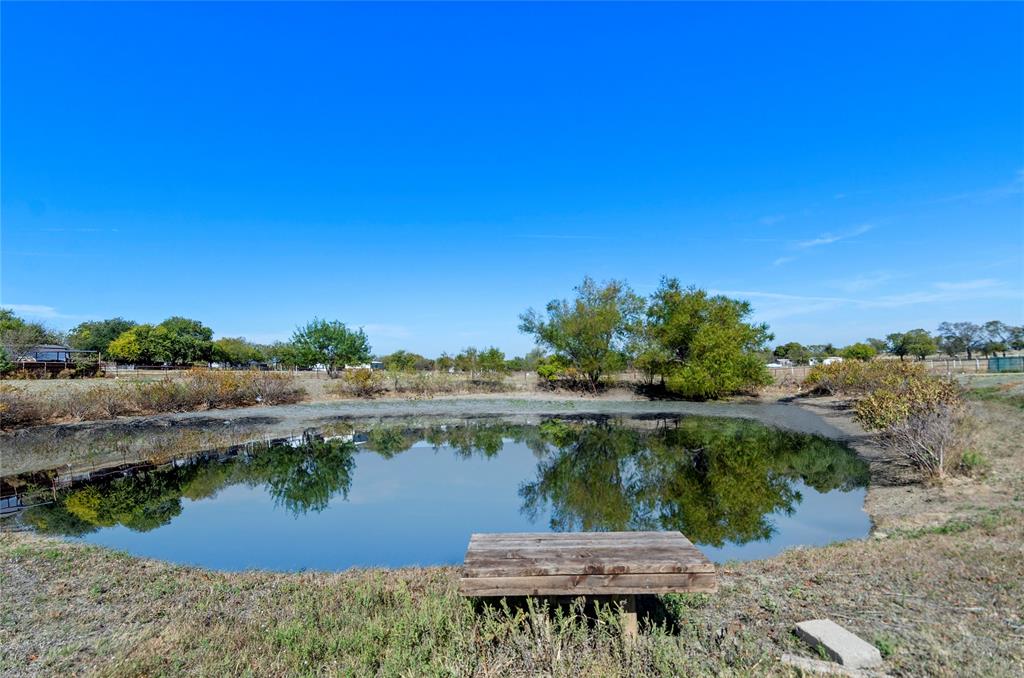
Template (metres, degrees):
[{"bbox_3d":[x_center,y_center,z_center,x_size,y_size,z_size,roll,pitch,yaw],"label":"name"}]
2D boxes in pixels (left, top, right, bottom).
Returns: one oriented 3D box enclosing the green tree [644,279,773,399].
[{"bbox_3d":[10.055,-0.026,26.500,6.135,6.038,5.828,-1,-3,21],"label":"green tree"}]

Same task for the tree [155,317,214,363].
[{"bbox_3d":[-44.666,0.479,70.000,7.449,7.125,6.704,0,-2,0],"label":"tree"}]

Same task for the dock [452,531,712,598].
[{"bbox_3d":[0.527,1.631,3.736,1.700,0.185,0.726,0,-2,-2],"label":"dock"}]

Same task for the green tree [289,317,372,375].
[{"bbox_3d":[-18.575,0.916,52.000,8.103,6.005,7.455,0,-2,0],"label":"green tree"}]

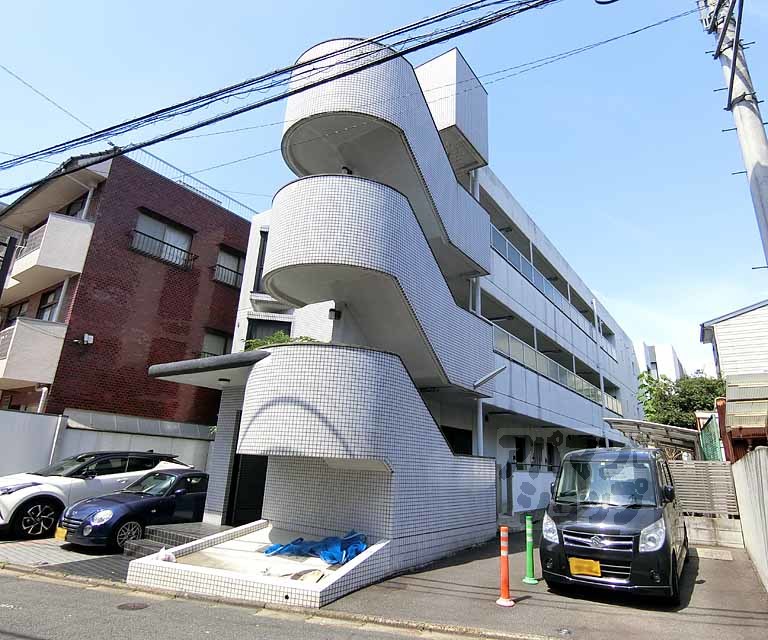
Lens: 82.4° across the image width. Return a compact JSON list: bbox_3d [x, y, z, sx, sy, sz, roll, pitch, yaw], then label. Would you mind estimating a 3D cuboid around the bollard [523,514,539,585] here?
[{"bbox_3d":[2.022,3.149,6.054,0.200,0.800,0.200,-9,-21,37],"label":"bollard"}]

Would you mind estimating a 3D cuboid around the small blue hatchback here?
[{"bbox_3d":[-4.222,3.564,8.538,1.475,1.250,3.395,-9,-19,32],"label":"small blue hatchback"}]

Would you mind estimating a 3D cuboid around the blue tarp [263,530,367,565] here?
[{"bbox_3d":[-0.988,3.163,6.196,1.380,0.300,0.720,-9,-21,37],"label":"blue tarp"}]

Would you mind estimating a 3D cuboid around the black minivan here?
[{"bbox_3d":[3.414,2.765,6.445,1.490,1.735,3.395,-12,-20,33],"label":"black minivan"}]

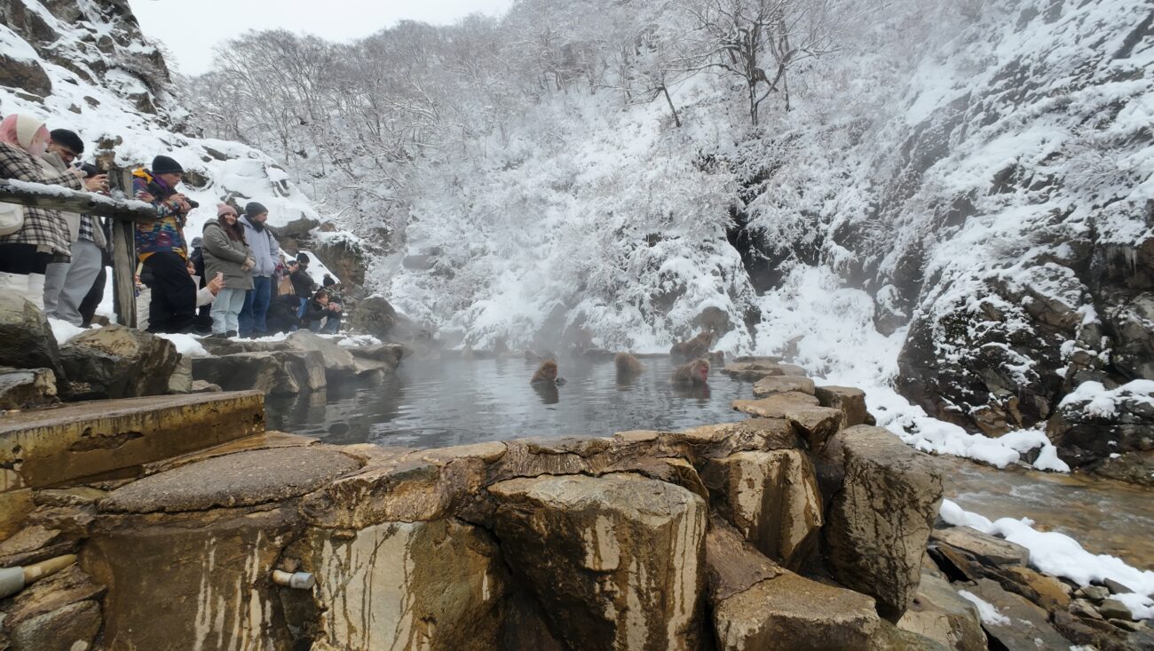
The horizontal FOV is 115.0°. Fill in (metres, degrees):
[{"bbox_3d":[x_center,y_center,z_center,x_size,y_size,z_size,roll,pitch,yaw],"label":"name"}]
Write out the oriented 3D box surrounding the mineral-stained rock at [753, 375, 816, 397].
[{"bbox_3d":[1.600,0.490,2.850,0.450,0.190,0.460,-2,0,12],"label":"mineral-stained rock"}]

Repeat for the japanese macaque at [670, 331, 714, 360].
[{"bbox_3d":[1.720,0.300,5.500,0.600,0.400,0.280,0,1,-6],"label":"japanese macaque"}]

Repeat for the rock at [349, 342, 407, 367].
[{"bbox_3d":[-3.100,0.450,5.700,0.700,0.430,0.800,-2,0,0],"label":"rock"}]

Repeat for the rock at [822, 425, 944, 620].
[{"bbox_3d":[1.130,0.725,1.420,0.340,0.510,0.400,0,1,24],"label":"rock"}]

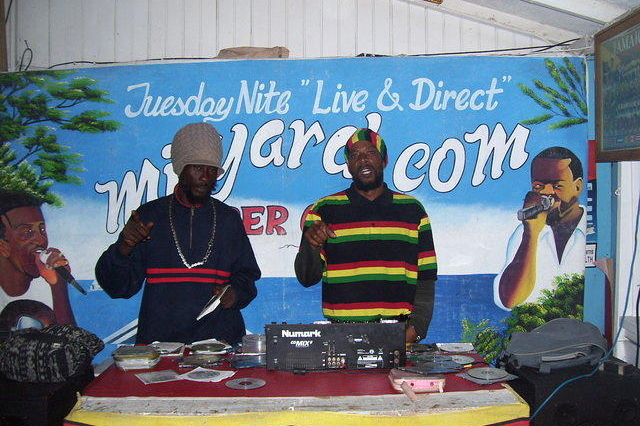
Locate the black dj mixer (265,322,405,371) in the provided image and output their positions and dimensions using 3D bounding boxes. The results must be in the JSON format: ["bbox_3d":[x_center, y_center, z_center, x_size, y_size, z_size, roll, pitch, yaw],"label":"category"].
[{"bbox_3d":[0.055,0.427,2.310,0.460,0.155,0.320,0,2,0],"label":"black dj mixer"}]

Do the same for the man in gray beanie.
[{"bbox_3d":[-0.555,0.520,2.650,0.650,1.750,0.450,0,2,-5],"label":"man in gray beanie"}]

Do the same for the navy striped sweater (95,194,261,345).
[{"bbox_3d":[-0.555,0.255,2.620,0.650,0.660,0.410,0,2,-5],"label":"navy striped sweater"}]

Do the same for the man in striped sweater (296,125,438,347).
[{"bbox_3d":[0.183,0.530,2.690,0.570,1.730,0.420,0,2,2],"label":"man in striped sweater"}]

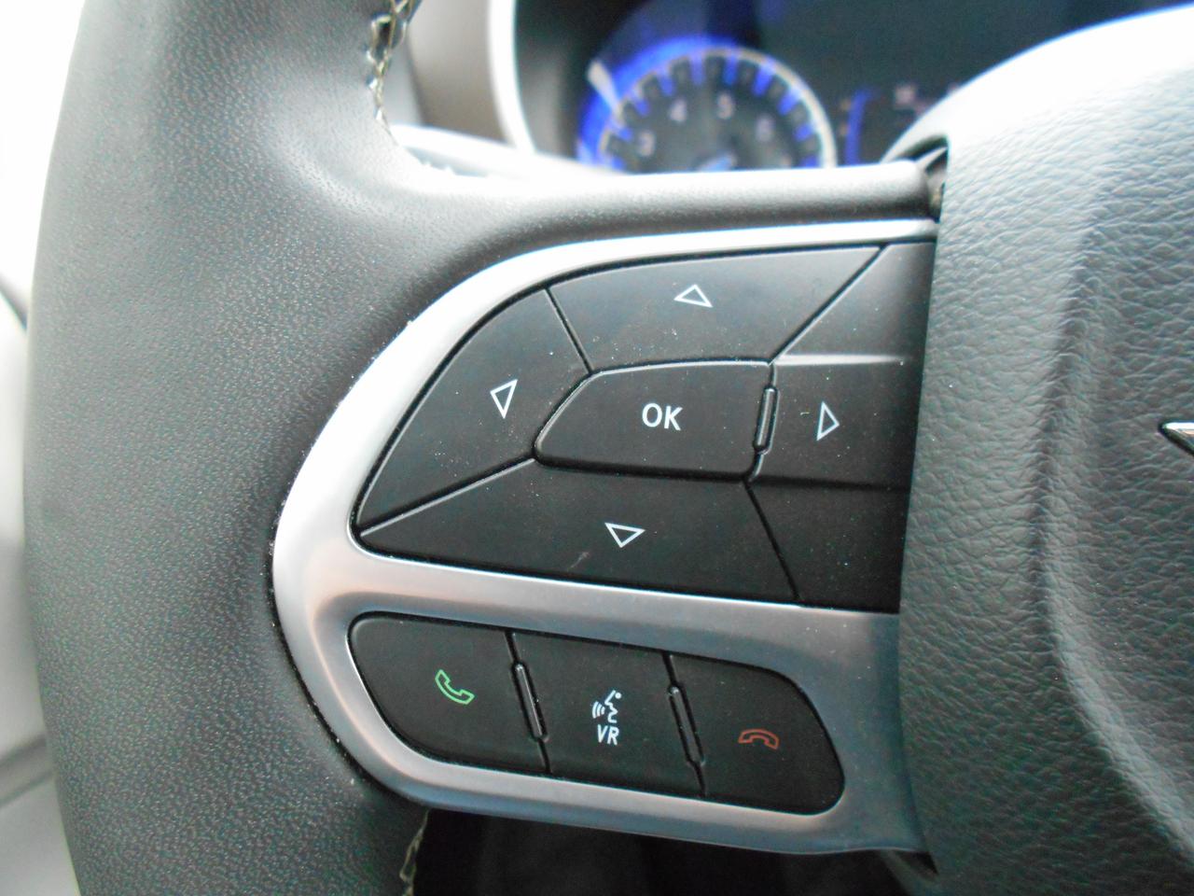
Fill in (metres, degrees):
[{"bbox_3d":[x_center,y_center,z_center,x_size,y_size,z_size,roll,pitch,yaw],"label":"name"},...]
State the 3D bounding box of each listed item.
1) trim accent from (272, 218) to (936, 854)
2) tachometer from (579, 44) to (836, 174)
[{"bbox_3d":[0.001,0.012,0.119,0.087,0.083,0.020,0,0,0],"label":"trim accent"},{"bbox_3d":[0.041,-0.100,0.323,0.092,0.092,0.020,0,8,0],"label":"tachometer"}]

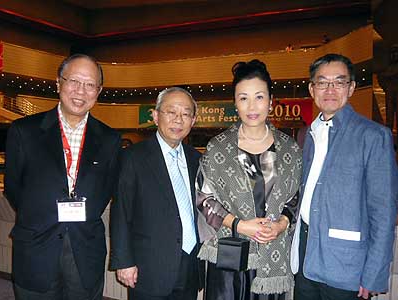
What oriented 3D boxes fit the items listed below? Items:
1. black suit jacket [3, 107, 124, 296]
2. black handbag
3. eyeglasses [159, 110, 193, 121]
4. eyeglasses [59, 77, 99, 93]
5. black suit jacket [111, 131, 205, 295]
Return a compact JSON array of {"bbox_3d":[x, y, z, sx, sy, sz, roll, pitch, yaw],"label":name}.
[{"bbox_3d":[-0.563,0.203,1.500,0.490,0.740,0.290,-1,2,-18],"label":"black suit jacket"},{"bbox_3d":[0.121,0.337,1.290,0.090,0.180,0.075,1,2,24],"label":"black handbag"},{"bbox_3d":[-0.103,-0.156,1.570,0.135,0.040,0.140,6,9,-19],"label":"eyeglasses"},{"bbox_3d":[-0.477,-0.264,1.430,0.138,0.042,0.140,10,7,-29],"label":"eyeglasses"},{"bbox_3d":[-0.177,0.281,1.610,0.480,0.720,0.280,-1,2,-25],"label":"black suit jacket"}]

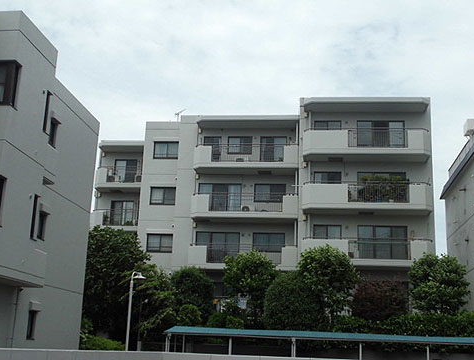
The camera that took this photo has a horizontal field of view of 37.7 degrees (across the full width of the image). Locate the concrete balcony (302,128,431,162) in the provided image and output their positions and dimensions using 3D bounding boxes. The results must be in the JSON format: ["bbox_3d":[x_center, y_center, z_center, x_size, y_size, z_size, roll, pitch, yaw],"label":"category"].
[{"bbox_3d":[6.563,-1.756,35.429,6.300,1.360,1.400,1,-14,6],"label":"concrete balcony"}]

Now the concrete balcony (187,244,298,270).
[{"bbox_3d":[0.349,4.287,37.778,5.850,1.360,1.400,1,-14,6],"label":"concrete balcony"}]

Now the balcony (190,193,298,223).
[{"bbox_3d":[0.449,1.591,38.469,5.850,1.390,1.400,1,-14,6],"label":"balcony"}]

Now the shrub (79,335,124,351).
[{"bbox_3d":[-5.193,6.453,25.897,1.890,1.340,1.510,1,-14,6],"label":"shrub"}]

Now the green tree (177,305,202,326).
[{"bbox_3d":[-1.877,5.371,27.391,0.960,0.892,0.912,1,-14,6],"label":"green tree"}]

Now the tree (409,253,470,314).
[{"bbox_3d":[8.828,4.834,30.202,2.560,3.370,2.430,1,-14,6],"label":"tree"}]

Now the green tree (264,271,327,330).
[{"bbox_3d":[2.447,5.059,29.070,2.674,2.528,2.540,1,-14,6],"label":"green tree"}]

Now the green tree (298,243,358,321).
[{"bbox_3d":[4.050,4.758,30.739,2.730,3.830,2.590,1,-14,6],"label":"green tree"}]

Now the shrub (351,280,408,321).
[{"bbox_3d":[6.312,5.465,30.726,2.440,2.010,2.080,1,-14,6],"label":"shrub"}]

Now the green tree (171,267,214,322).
[{"bbox_3d":[-1.952,5.112,30.377,1.863,2.643,1.770,1,-14,6],"label":"green tree"}]

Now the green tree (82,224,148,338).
[{"bbox_3d":[-5.182,4.329,29.069,3.093,4.827,2.938,1,-14,6],"label":"green tree"}]

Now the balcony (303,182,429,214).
[{"bbox_3d":[6.459,0.988,34.726,6.300,1.390,1.400,1,-14,6],"label":"balcony"}]

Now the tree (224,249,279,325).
[{"bbox_3d":[0.627,5.031,31.455,2.410,3.690,2.340,1,-14,6],"label":"tree"}]

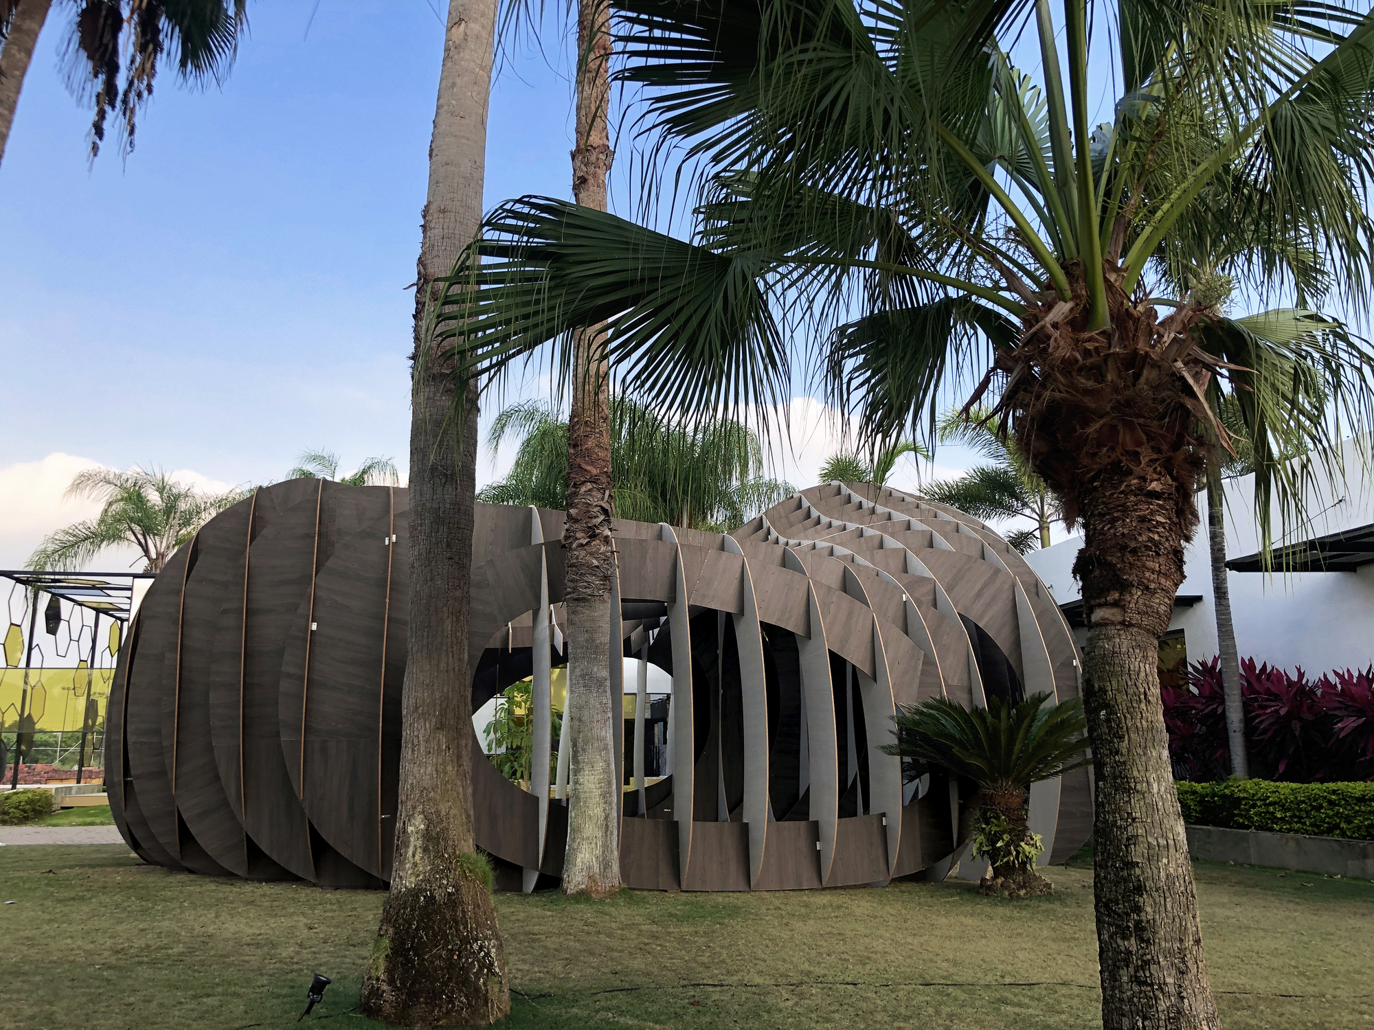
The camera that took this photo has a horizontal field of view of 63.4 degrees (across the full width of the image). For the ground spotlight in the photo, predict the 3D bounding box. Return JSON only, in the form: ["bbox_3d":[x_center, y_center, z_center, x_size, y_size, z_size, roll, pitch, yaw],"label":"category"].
[{"bbox_3d":[-1.927,2.499,5.750,0.165,0.250,0.100,0,-11,0],"label":"ground spotlight"}]

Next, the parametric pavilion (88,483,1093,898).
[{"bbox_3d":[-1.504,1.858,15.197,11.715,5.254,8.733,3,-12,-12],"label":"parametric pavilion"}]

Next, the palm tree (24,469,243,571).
[{"bbox_3d":[-13.131,2.851,26.973,6.000,8.000,6.000,0,-11,0],"label":"palm tree"}]

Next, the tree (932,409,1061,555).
[{"bbox_3d":[8.417,2.064,26.112,5.400,9.200,5.400,0,-11,0],"label":"tree"}]

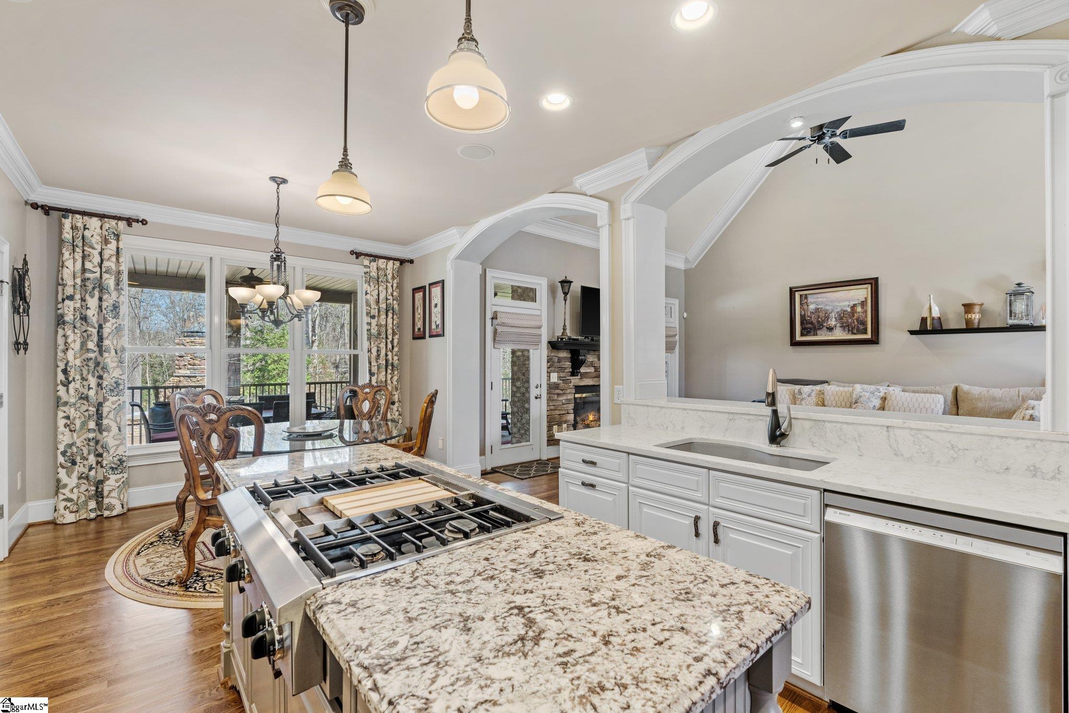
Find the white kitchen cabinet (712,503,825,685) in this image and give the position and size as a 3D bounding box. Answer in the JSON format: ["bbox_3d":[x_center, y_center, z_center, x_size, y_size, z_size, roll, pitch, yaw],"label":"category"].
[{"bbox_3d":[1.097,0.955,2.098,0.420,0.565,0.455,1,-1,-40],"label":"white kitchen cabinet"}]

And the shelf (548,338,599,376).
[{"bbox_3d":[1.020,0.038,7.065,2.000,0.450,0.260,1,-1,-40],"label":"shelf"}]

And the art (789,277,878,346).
[{"bbox_3d":[4.279,-0.615,6.858,0.050,0.918,1.145,1,-1,-40],"label":"art"}]

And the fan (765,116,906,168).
[{"bbox_3d":[2.950,-2.221,4.845,1.300,0.450,1.300,1,-1,-40],"label":"fan"}]

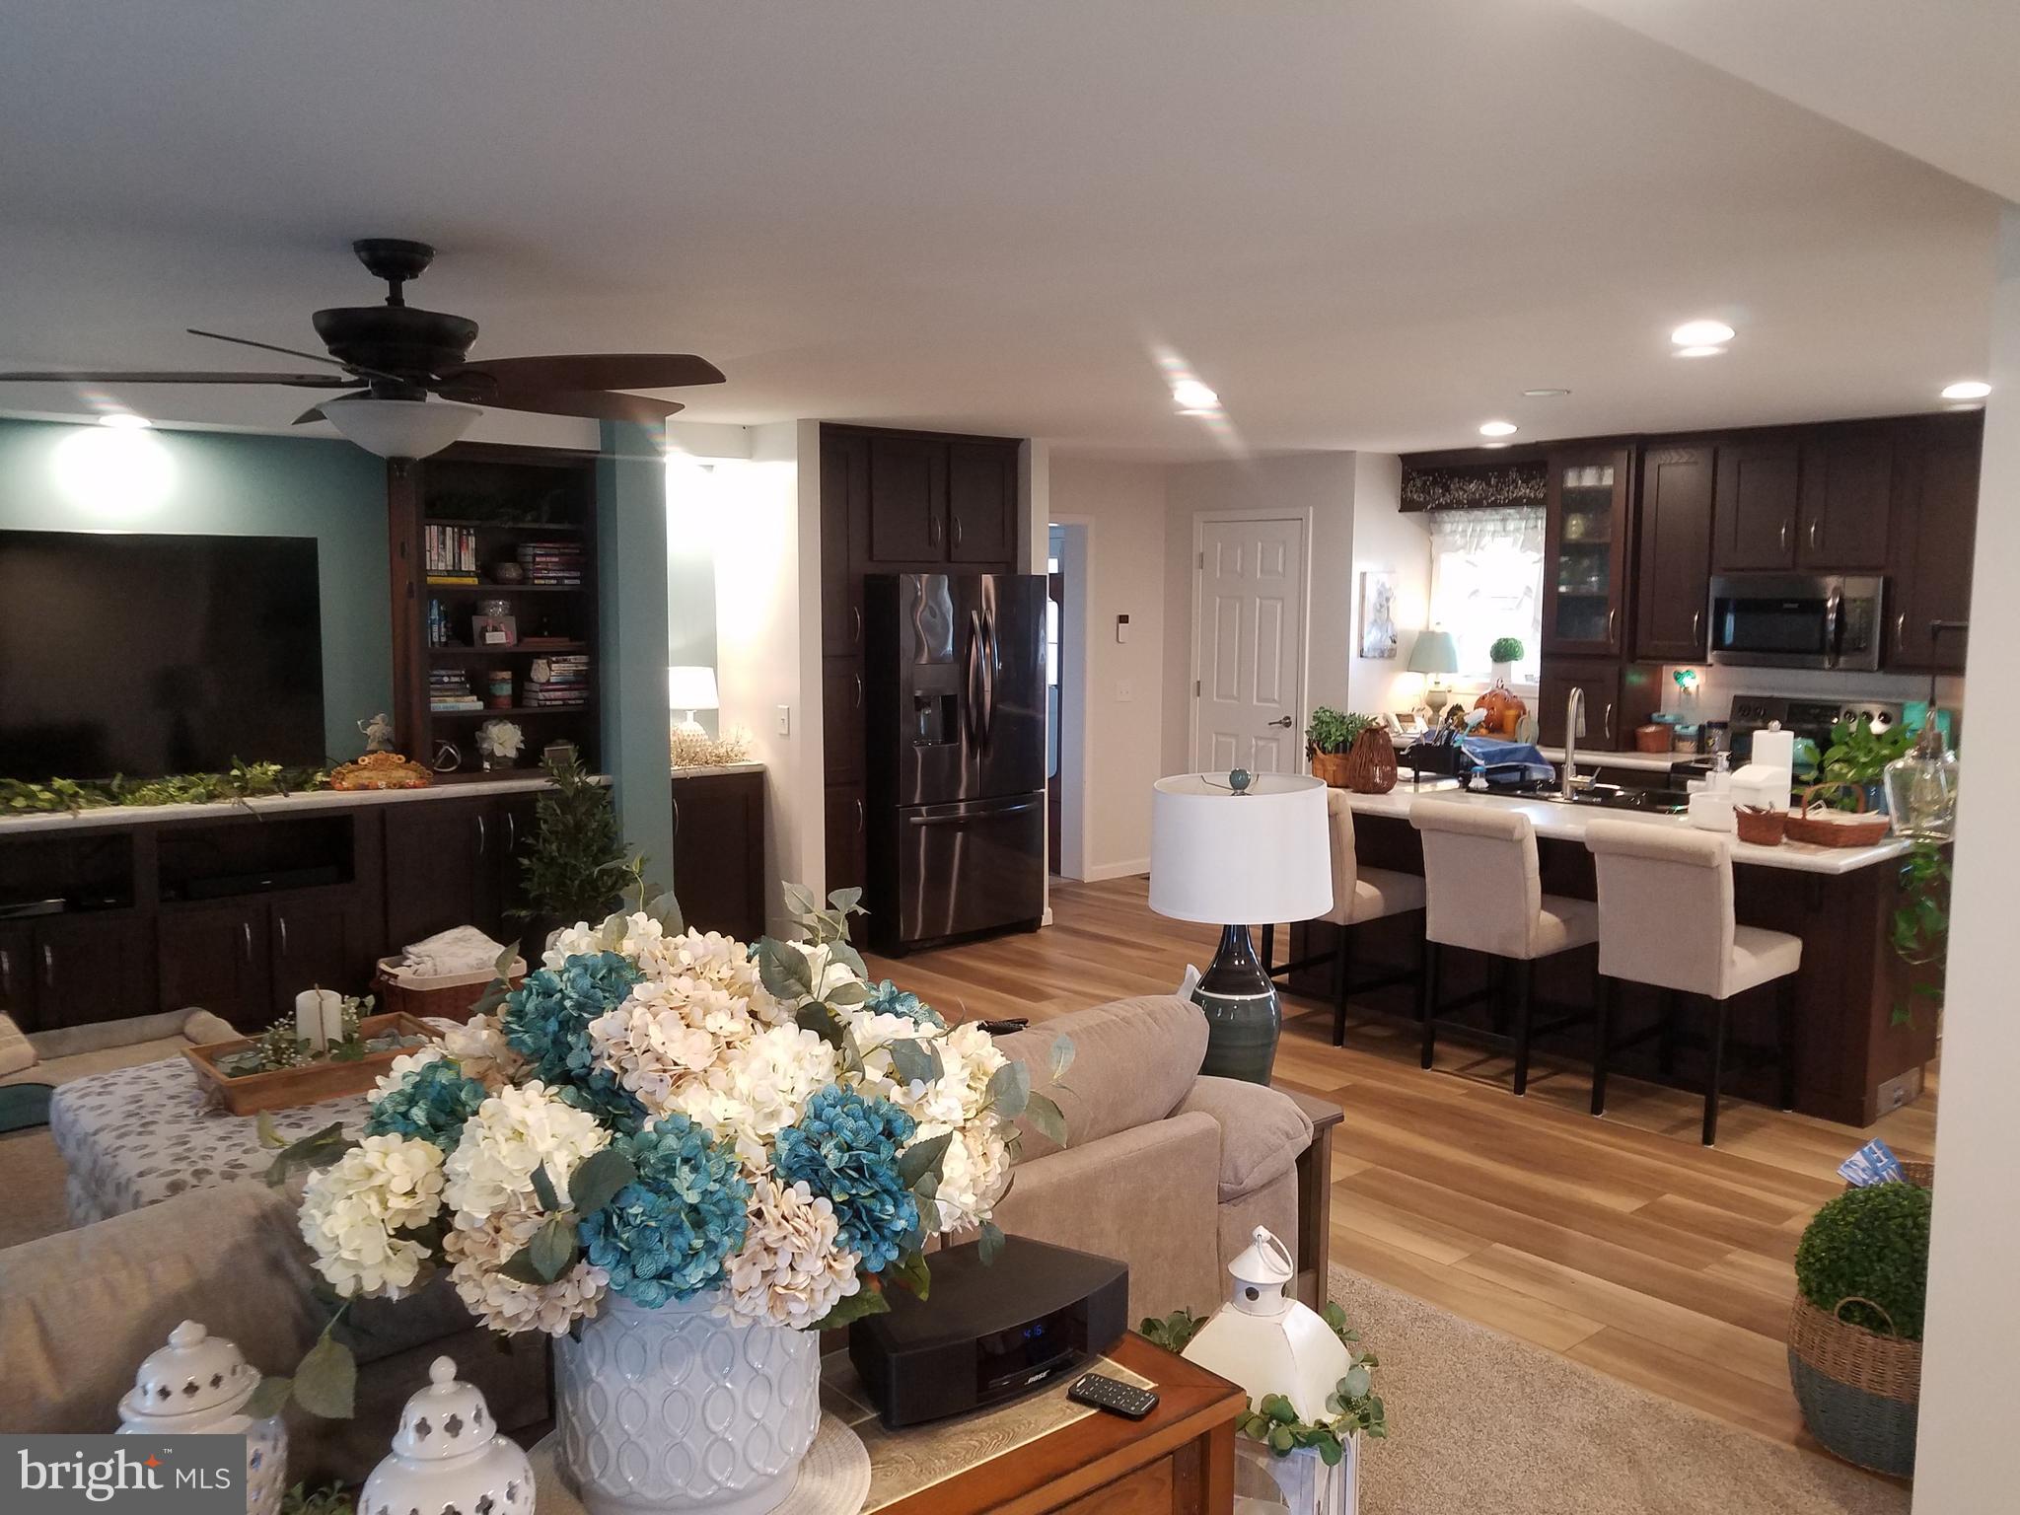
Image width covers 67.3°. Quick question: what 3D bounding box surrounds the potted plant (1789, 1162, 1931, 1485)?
[{"bbox_3d":[1.825,1.135,3.093,0.420,0.500,0.420,-6,9,-42],"label":"potted plant"}]

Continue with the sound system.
[{"bbox_3d":[-0.032,0.726,1.957,0.368,0.102,0.218,-5,8,-36],"label":"sound system"}]

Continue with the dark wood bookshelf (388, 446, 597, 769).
[{"bbox_3d":[-2.201,-0.618,6.529,0.790,1.400,0.310,-5,8,-41],"label":"dark wood bookshelf"}]

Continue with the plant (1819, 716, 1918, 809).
[{"bbox_3d":[2.931,0.049,5.217,0.340,0.385,0.330,-5,8,-41],"label":"plant"}]

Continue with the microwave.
[{"bbox_3d":[3.629,-0.616,6.886,0.420,0.413,0.729,-5,8,-41],"label":"microwave"}]

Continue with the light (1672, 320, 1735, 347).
[{"bbox_3d":[2.054,-1.240,4.495,0.180,0.030,0.180,-5,8,-41],"label":"light"}]

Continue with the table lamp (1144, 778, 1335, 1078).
[{"bbox_3d":[0.506,0.393,3.341,0.400,0.725,0.400,0,6,0],"label":"table lamp"}]

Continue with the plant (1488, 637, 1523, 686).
[{"bbox_3d":[2.687,-0.519,8.183,0.180,0.262,0.180,-6,9,-42],"label":"plant"}]

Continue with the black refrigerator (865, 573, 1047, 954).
[{"bbox_3d":[-0.416,-0.001,7.496,0.903,1.781,0.840,-5,8,-41],"label":"black refrigerator"}]

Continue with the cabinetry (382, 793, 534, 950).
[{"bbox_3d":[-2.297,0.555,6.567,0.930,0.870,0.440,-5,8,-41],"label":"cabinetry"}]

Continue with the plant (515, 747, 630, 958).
[{"bbox_3d":[-1.739,0.498,6.048,0.480,1.080,0.480,-6,9,-42],"label":"plant"}]

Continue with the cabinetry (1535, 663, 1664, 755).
[{"bbox_3d":[2.961,-0.277,7.618,0.450,0.440,0.415,-6,9,-42],"label":"cabinetry"}]

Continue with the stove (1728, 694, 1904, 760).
[{"bbox_3d":[3.507,0.370,6.909,0.680,1.210,0.765,-5,8,-41],"label":"stove"}]

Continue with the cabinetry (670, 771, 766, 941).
[{"bbox_3d":[-1.514,0.492,7.264,0.550,0.860,0.440,-5,8,-41],"label":"cabinetry"}]

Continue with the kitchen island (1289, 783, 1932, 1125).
[{"bbox_3d":[2.084,0.634,5.776,1.080,0.905,2.370,-5,8,-41],"label":"kitchen island"}]

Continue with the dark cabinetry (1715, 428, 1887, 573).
[{"bbox_3d":[3.657,-1.139,6.871,0.330,0.614,0.755,-5,8,-41],"label":"dark cabinetry"}]

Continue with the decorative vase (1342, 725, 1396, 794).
[{"bbox_3d":[1.498,0.009,6.291,0.230,0.268,0.230,0,6,0],"label":"decorative vase"}]

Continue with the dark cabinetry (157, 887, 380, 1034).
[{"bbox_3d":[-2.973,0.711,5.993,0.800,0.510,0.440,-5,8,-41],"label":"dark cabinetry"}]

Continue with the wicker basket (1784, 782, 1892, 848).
[{"bbox_3d":[2.743,0.182,5.065,0.230,0.192,0.310,-2,6,-19],"label":"wicker basket"}]

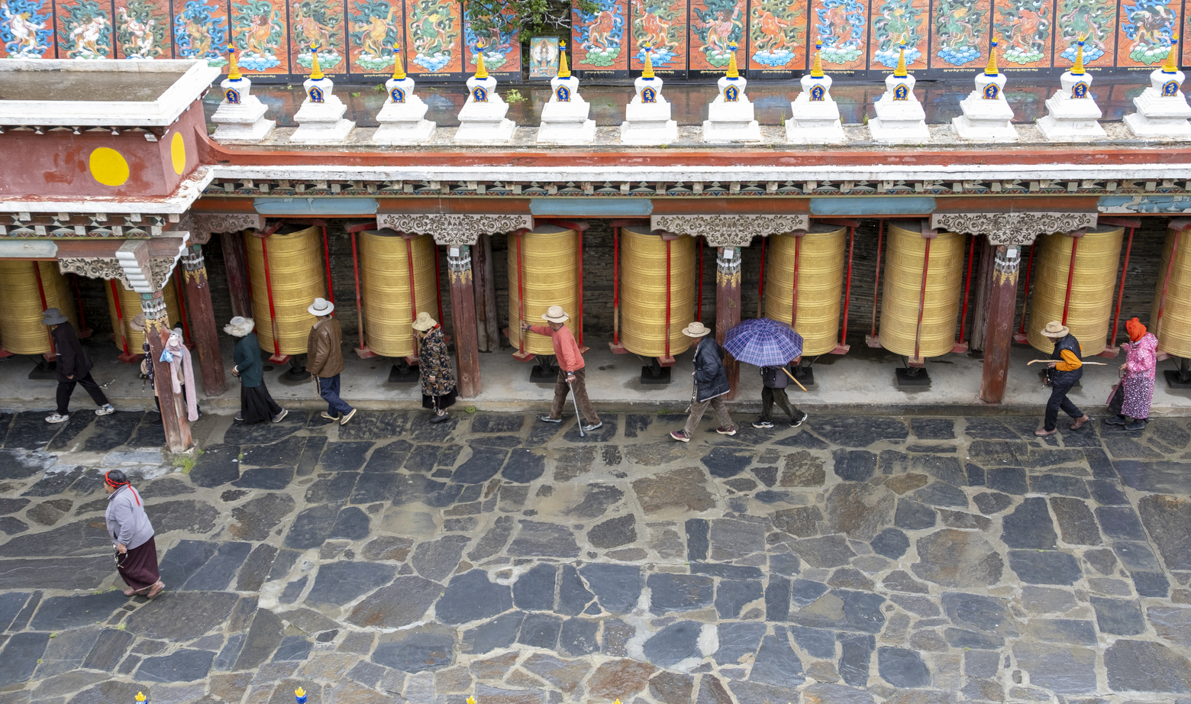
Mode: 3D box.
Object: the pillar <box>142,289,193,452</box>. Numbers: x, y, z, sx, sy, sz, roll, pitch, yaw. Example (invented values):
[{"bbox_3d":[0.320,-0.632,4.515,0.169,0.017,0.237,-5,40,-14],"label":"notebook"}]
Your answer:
[{"bbox_3d":[-5.426,0.210,17.156,0.320,2.226,0.320,0,25,2],"label":"pillar"}]

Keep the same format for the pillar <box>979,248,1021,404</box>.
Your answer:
[{"bbox_3d":[5.298,-0.401,17.745,0.310,2.226,0.310,0,25,2],"label":"pillar"}]

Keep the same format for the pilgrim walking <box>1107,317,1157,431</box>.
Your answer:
[{"bbox_3d":[6.688,0.269,16.860,0.554,1.523,0.490,0,25,4],"label":"pilgrim walking"}]

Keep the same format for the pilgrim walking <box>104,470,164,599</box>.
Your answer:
[{"bbox_3d":[-4.907,1.924,14.366,0.520,1.548,0.460,0,25,2],"label":"pilgrim walking"}]

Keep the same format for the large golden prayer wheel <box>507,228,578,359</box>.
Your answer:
[{"bbox_3d":[-0.701,-0.950,18.354,0.974,1.744,0.974,-1,25,0],"label":"large golden prayer wheel"}]

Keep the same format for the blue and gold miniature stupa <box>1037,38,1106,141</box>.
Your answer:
[{"bbox_3d":[5.813,-3.225,16.377,0.690,1.160,0.710,-1,25,1],"label":"blue and gold miniature stupa"}]

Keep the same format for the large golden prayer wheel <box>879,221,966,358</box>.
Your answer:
[{"bbox_3d":[4.238,-0.900,17.584,0.969,1.690,0.969,0,25,4],"label":"large golden prayer wheel"}]

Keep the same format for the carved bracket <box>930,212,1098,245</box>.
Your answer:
[{"bbox_3d":[4.948,-1.493,16.159,1.910,0.395,0.210,0,27,4],"label":"carved bracket"}]

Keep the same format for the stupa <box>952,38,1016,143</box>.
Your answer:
[{"bbox_3d":[4.775,-3.227,16.436,0.680,1.160,0.710,0,25,4],"label":"stupa"}]

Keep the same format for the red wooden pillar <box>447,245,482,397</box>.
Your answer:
[{"bbox_3d":[-1.748,-0.441,18.102,0.310,2.201,0.310,0,25,2],"label":"red wooden pillar"}]

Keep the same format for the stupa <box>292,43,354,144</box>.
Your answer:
[{"bbox_3d":[-3.481,-3.308,17.067,0.680,1.150,0.710,0,25,4],"label":"stupa"}]

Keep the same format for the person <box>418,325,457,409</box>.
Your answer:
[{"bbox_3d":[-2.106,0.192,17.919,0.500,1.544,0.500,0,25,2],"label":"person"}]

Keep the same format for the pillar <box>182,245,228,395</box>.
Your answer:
[{"bbox_3d":[-5.260,-0.476,18.346,0.310,2.220,0.310,0,25,4],"label":"pillar"}]

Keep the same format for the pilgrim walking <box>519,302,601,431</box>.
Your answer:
[{"bbox_3d":[-0.421,0.165,17.763,1.000,1.677,0.700,0,25,2],"label":"pilgrim walking"}]

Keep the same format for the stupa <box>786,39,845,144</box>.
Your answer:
[{"bbox_3d":[2.745,-3.293,16.894,0.717,1.179,0.717,0,25,4],"label":"stupa"}]

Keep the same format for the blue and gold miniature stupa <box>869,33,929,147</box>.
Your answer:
[{"bbox_3d":[3.784,-3.285,16.827,0.717,1.179,0.717,0,25,4],"label":"blue and gold miniature stupa"}]

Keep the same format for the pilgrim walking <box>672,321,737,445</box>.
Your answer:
[{"bbox_3d":[1.382,0.367,17.354,0.800,1.608,0.550,0,25,2],"label":"pilgrim walking"}]

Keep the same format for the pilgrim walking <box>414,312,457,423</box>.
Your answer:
[{"bbox_3d":[-2.086,0.206,17.723,0.472,1.550,0.550,0,26,2],"label":"pilgrim walking"}]

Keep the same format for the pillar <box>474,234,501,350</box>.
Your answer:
[{"bbox_3d":[-1.541,-1.079,18.911,0.266,2.236,0.266,0,25,4],"label":"pillar"}]

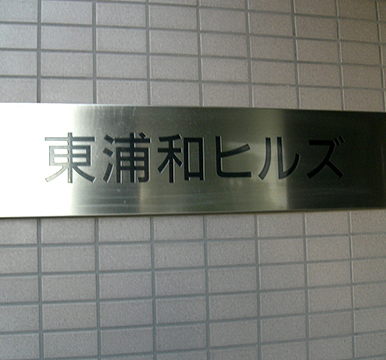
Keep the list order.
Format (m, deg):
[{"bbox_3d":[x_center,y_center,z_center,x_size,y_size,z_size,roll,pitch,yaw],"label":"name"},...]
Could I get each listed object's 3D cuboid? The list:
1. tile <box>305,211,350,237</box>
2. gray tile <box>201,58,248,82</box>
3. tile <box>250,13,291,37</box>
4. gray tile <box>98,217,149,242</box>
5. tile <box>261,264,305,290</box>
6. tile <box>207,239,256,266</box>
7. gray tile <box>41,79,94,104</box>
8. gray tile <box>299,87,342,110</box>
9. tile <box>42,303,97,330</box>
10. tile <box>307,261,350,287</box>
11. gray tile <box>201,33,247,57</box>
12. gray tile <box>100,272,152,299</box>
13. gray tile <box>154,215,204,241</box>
[{"bbox_3d":[0.264,0.084,1.044,0.095,0.045,0.009,-1,-5,-13],"label":"tile"},{"bbox_3d":[0.062,-0.213,1.027,0.095,0.045,0.008,0,-5,-13],"label":"gray tile"},{"bbox_3d":[0.154,-0.310,1.056,0.095,0.045,0.009,-1,-5,-13],"label":"tile"},{"bbox_3d":[-0.124,0.089,0.953,0.095,0.045,0.008,0,-5,-13],"label":"gray tile"},{"bbox_3d":[0.169,0.185,1.017,0.095,0.045,0.010,-1,-5,-14],"label":"tile"},{"bbox_3d":[0.072,0.137,0.998,0.095,0.045,0.009,-1,-5,-13],"label":"tile"},{"bbox_3d":[-0.228,-0.160,0.953,0.095,0.045,0.008,0,-5,-13],"label":"gray tile"},{"bbox_3d":[0.257,-0.164,1.069,0.095,0.045,0.008,0,-5,-13],"label":"gray tile"},{"bbox_3d":[-0.217,0.236,0.919,0.095,0.045,0.010,-1,-5,-14],"label":"tile"},{"bbox_3d":[0.266,0.184,1.040,0.095,0.045,0.009,-1,-5,-13],"label":"tile"},{"bbox_3d":[0.059,-0.262,1.030,0.095,0.045,0.010,-1,-5,-14],"label":"gray tile"},{"bbox_3d":[-0.123,0.188,0.946,0.095,0.045,0.010,-1,-5,-14],"label":"gray tile"},{"bbox_3d":[-0.027,0.088,0.975,0.095,0.045,0.009,-1,-5,-13],"label":"gray tile"}]

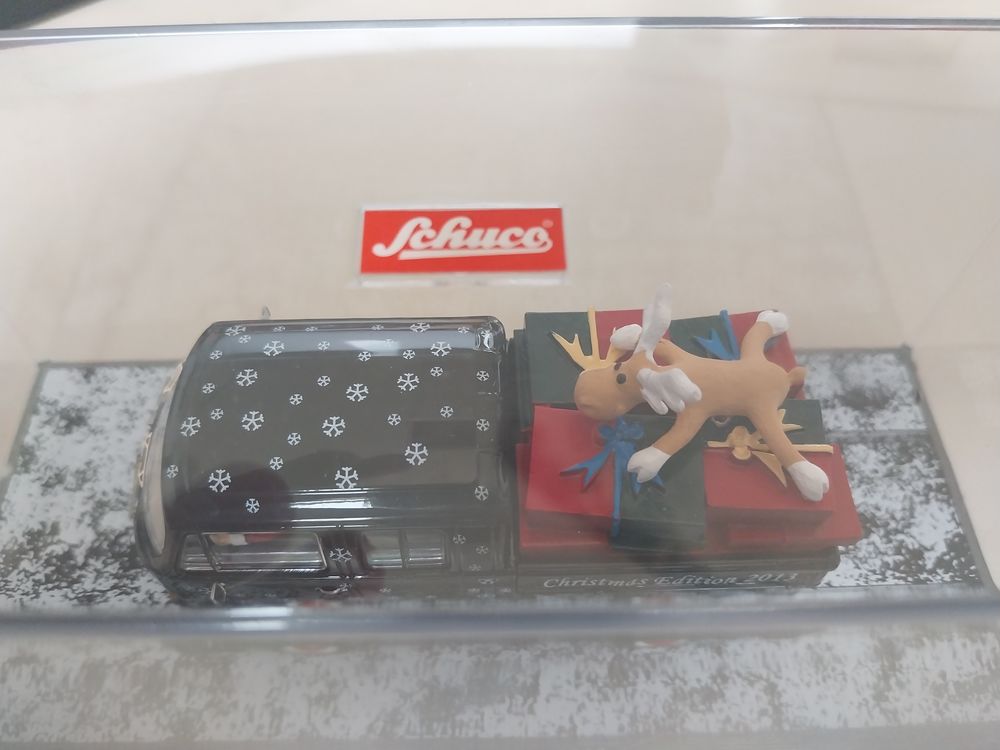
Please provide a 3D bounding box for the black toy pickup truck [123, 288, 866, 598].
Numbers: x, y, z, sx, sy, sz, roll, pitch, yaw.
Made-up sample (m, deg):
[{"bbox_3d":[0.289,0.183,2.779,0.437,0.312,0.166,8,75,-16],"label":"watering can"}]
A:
[{"bbox_3d":[-0.004,0.012,0.117,0.103,0.051,0.047,-1,58,-1],"label":"black toy pickup truck"}]

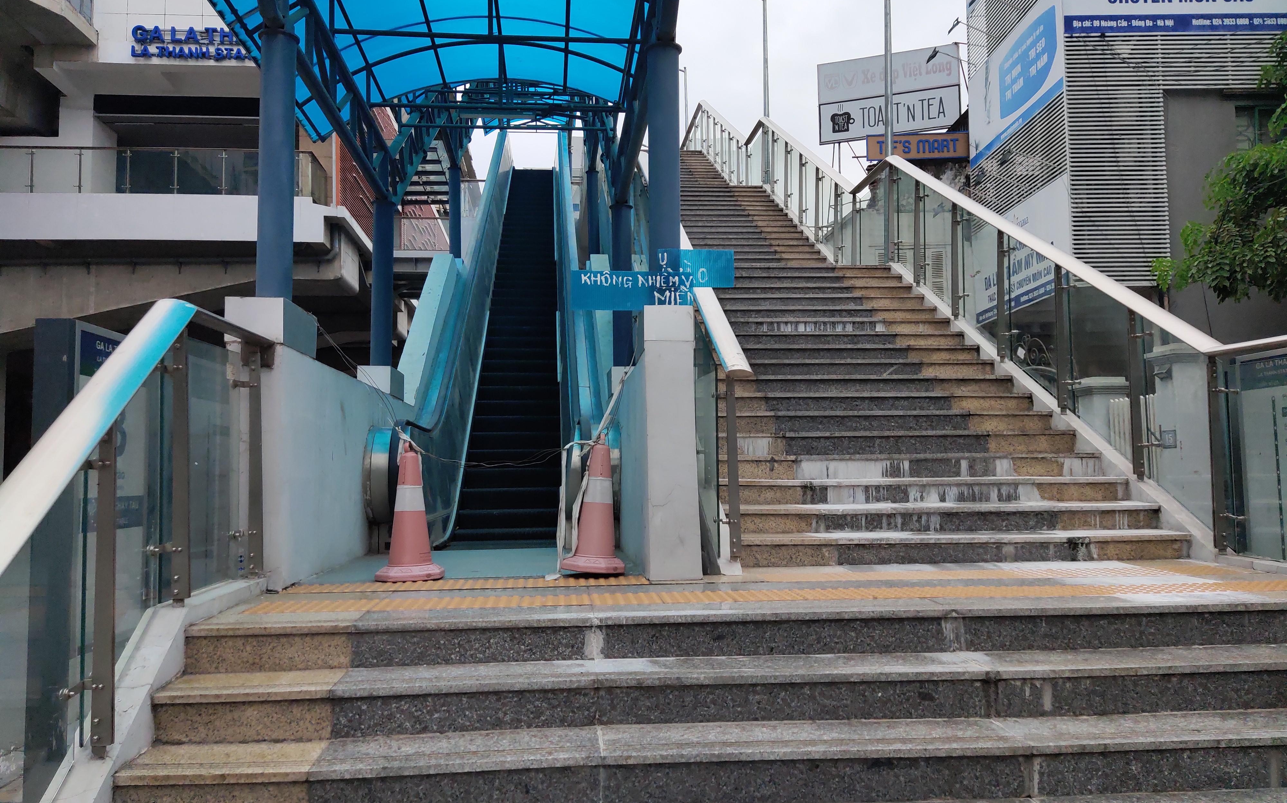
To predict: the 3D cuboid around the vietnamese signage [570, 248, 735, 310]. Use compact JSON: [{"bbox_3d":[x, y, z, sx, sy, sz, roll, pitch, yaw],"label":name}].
[{"bbox_3d":[0.050,-0.615,4.672,0.832,0.320,0.040,0,-4,-6],"label":"vietnamese signage"}]

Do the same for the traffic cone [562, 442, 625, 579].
[{"bbox_3d":[-0.249,0.542,4.750,0.345,0.690,0.345,3,-5,-6],"label":"traffic cone"}]

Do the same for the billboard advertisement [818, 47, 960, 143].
[{"bbox_3d":[6.314,-7.931,24.016,3.533,2.147,0.250,-2,-4,20],"label":"billboard advertisement"}]

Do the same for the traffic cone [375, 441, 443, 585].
[{"bbox_3d":[-1.177,0.548,4.670,0.350,0.690,0.350,0,-4,-6],"label":"traffic cone"}]

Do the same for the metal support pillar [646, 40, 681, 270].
[{"bbox_3d":[0.106,-1.163,4.827,0.180,1.409,0.180,0,-4,-6],"label":"metal support pillar"}]

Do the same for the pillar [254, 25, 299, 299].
[{"bbox_3d":[-1.839,-1.162,4.664,0.180,1.419,0.180,0,-4,-6],"label":"pillar"}]

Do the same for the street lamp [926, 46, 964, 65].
[{"bbox_3d":[5.494,-6.298,16.900,0.700,0.320,0.220,0,-4,0],"label":"street lamp"}]

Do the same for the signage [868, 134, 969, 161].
[{"bbox_3d":[5.173,-4.797,17.501,1.875,0.489,0.200,-1,-4,6],"label":"signage"}]

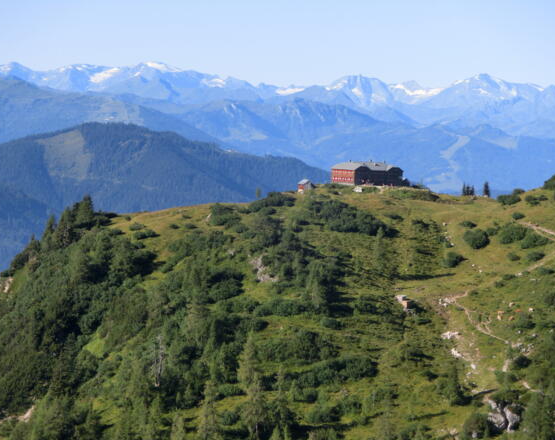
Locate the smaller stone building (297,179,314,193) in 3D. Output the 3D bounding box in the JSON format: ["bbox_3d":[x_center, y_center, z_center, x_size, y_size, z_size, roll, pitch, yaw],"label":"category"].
[{"bbox_3d":[10.446,-12.946,1050.000,4.900,5.100,3.700,0,2,-40],"label":"smaller stone building"}]

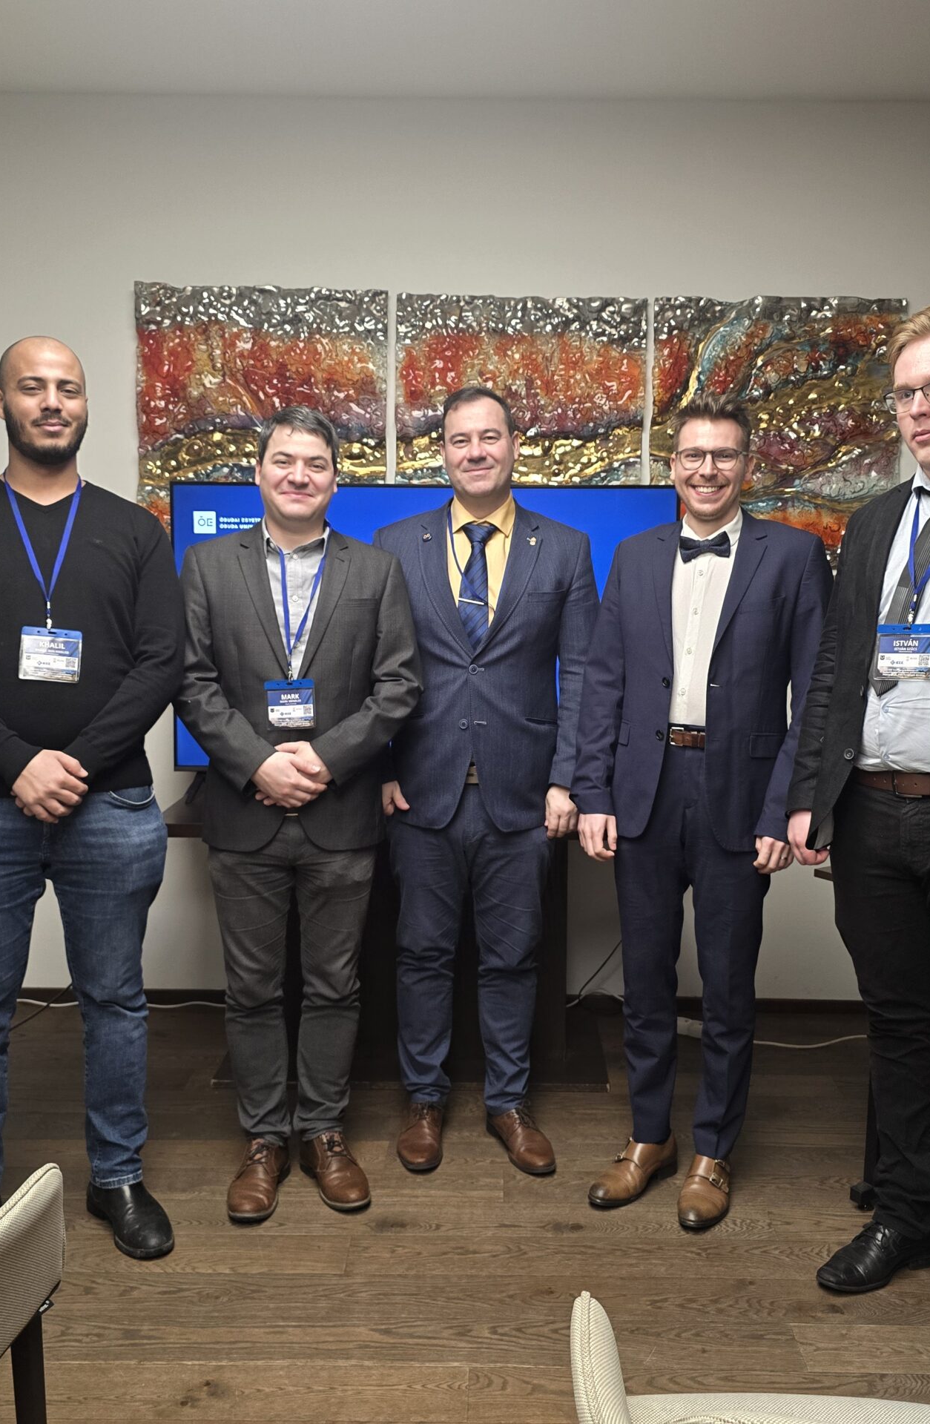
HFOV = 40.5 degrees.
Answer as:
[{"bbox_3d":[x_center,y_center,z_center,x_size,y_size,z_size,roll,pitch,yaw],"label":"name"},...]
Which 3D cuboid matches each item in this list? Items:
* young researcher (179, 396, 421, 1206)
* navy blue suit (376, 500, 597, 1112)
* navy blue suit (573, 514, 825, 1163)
[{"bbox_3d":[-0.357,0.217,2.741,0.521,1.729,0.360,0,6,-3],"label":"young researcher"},{"bbox_3d":[0.048,0.246,3.000,0.519,1.478,0.310,1,6,4],"label":"navy blue suit"},{"bbox_3d":[0.508,0.295,2.766,0.558,1.429,0.310,4,7,25],"label":"navy blue suit"}]

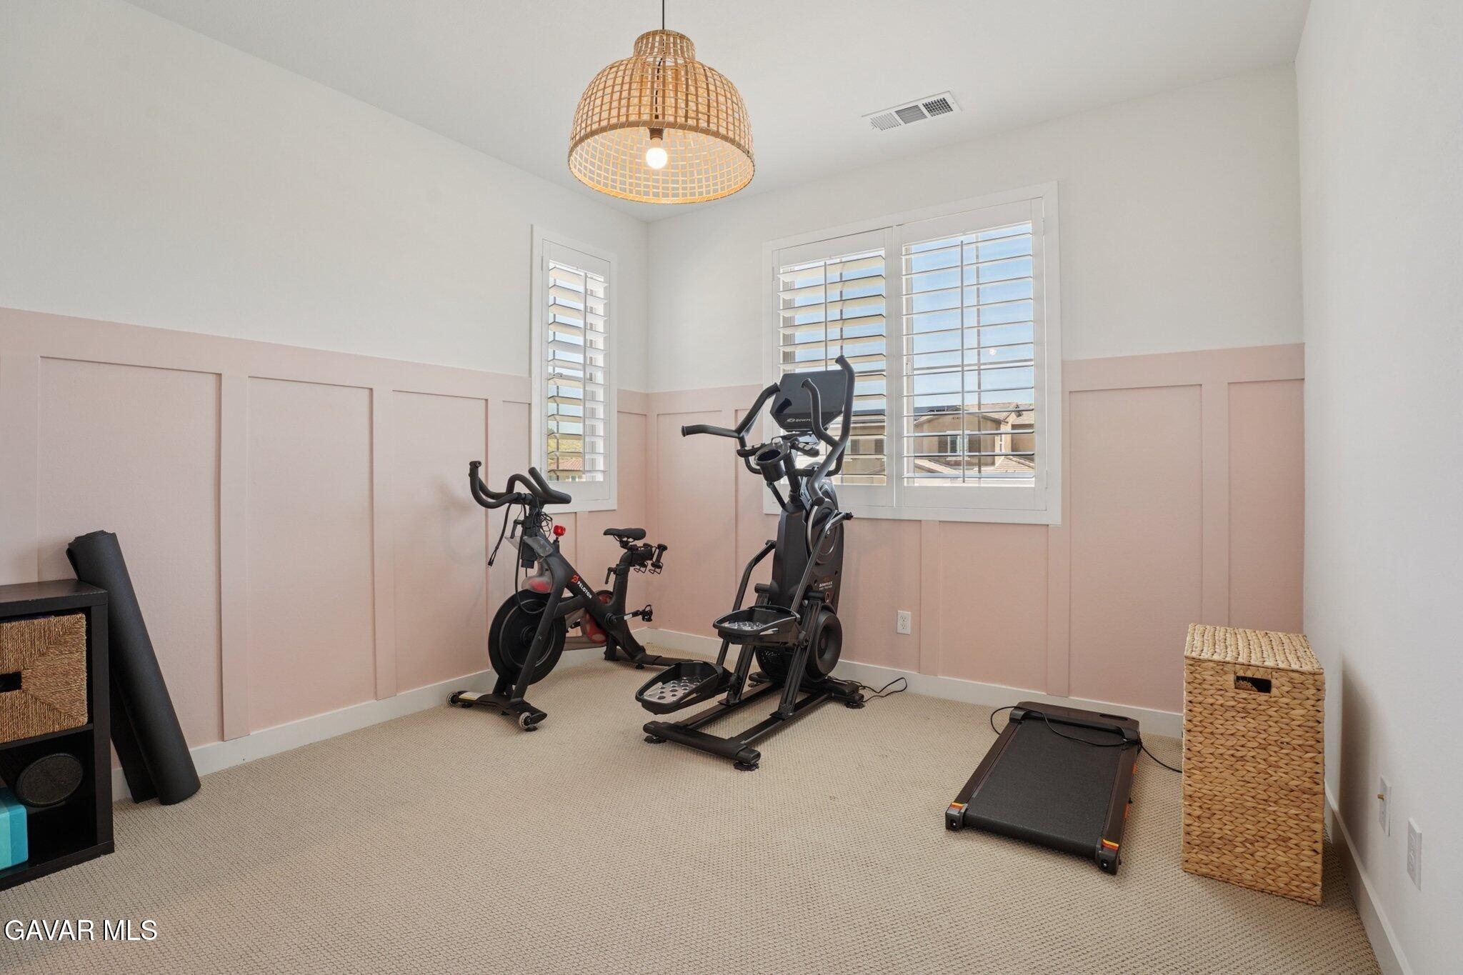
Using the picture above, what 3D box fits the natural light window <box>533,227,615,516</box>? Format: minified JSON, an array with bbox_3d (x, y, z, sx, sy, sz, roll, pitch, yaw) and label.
[{"bbox_3d":[-0.902,-0.653,3.833,0.090,1.590,0.617,1,2,38],"label":"natural light window"}]

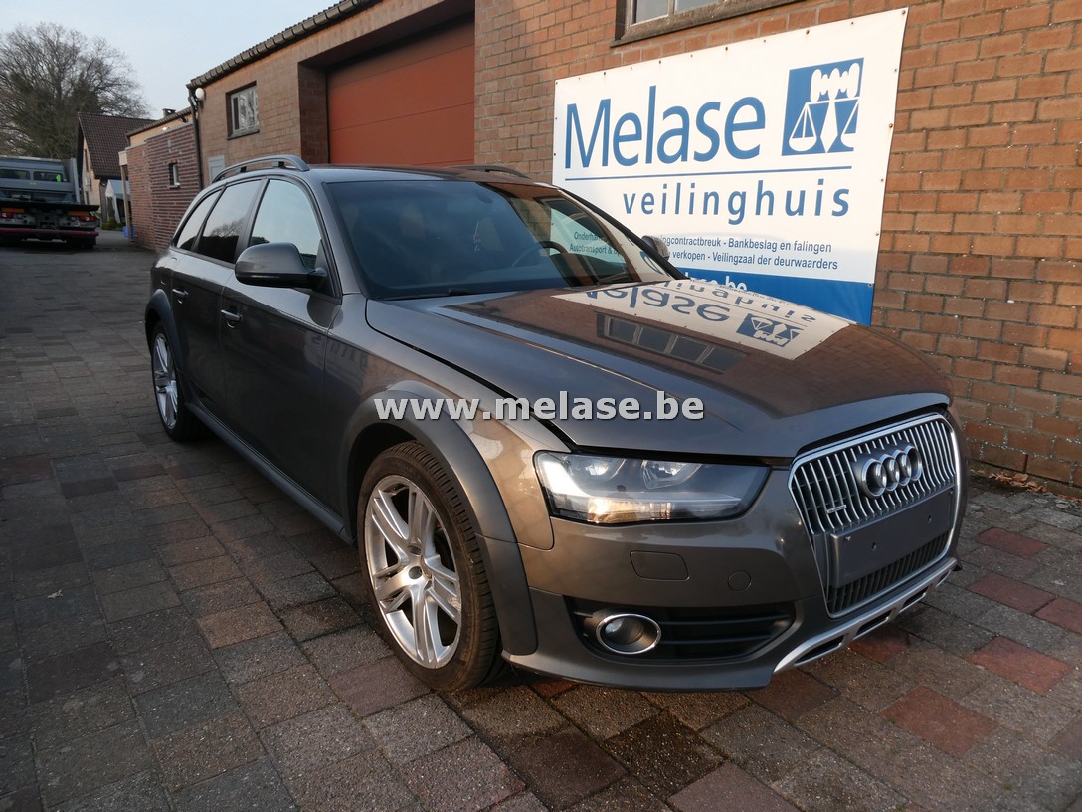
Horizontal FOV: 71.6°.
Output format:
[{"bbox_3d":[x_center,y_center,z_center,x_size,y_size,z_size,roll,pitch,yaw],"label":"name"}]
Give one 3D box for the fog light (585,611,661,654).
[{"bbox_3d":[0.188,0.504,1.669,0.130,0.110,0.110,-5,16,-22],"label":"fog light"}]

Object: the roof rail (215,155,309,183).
[{"bbox_3d":[-1.414,-1.148,3.635,0.065,0.085,1.622,-9,17,-35],"label":"roof rail"}]

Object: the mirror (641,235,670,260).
[{"bbox_3d":[0.555,-0.721,3.570,0.235,0.160,0.160,-10,18,-37],"label":"mirror"}]

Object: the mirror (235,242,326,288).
[{"bbox_3d":[-0.867,-0.466,2.476,0.235,0.160,0.160,-10,18,-37],"label":"mirror"}]

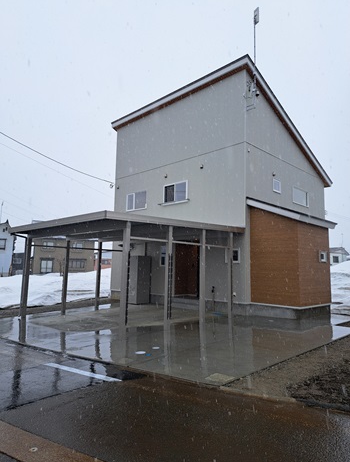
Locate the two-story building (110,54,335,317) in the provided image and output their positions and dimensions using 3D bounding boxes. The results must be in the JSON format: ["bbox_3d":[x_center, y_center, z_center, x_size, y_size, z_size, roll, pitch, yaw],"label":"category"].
[{"bbox_3d":[3.032,-1.134,16.802,10.179,9.423,8.554,-6,-10,44],"label":"two-story building"}]

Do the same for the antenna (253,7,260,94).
[{"bbox_3d":[3.079,-6.839,12.268,0.250,3.557,0.230,6,-9,-35],"label":"antenna"}]

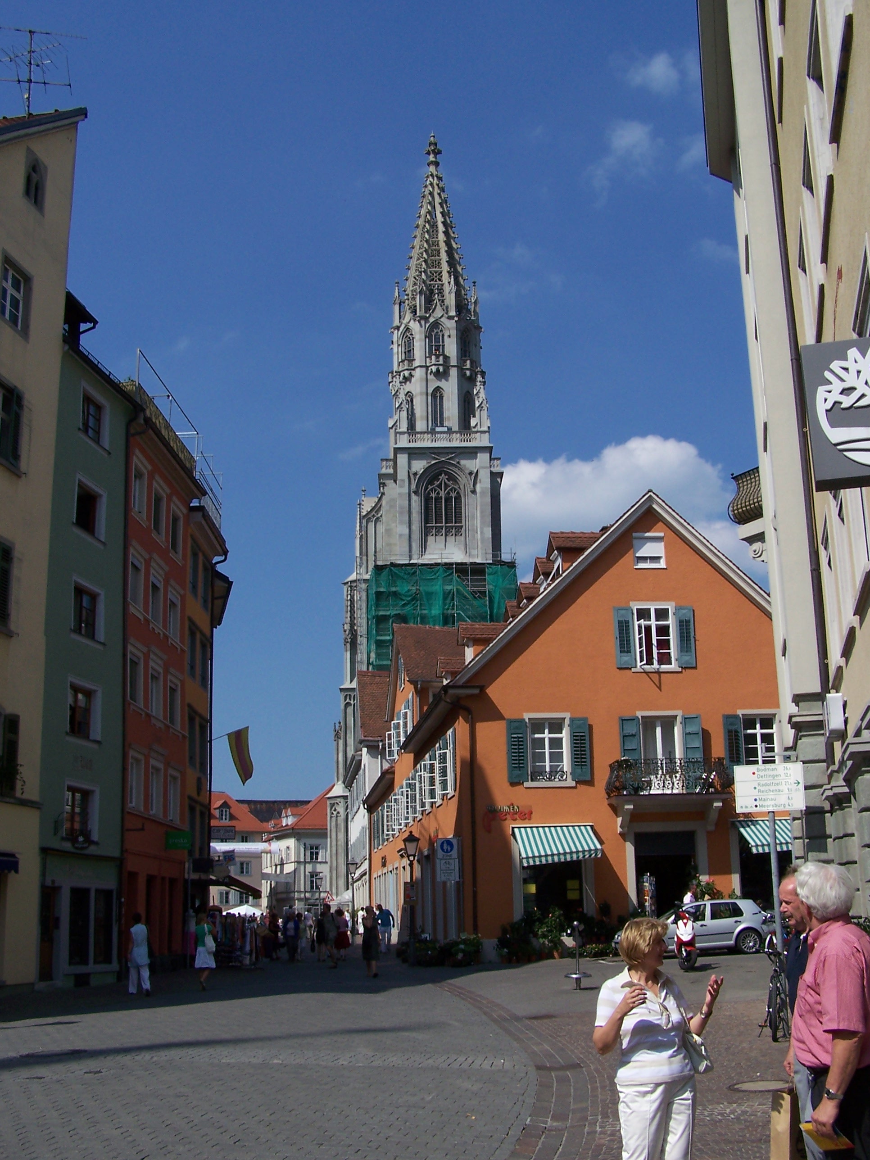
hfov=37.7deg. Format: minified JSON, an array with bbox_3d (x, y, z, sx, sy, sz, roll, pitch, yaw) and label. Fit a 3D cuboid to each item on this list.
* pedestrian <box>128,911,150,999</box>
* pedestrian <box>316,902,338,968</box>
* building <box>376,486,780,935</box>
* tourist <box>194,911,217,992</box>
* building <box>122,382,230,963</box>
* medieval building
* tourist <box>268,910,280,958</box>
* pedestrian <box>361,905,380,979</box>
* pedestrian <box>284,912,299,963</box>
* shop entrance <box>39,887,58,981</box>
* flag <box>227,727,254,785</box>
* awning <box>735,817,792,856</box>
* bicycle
[{"bbox_3d":[-5.854,7.396,25.192,0.480,1.620,0.420,-1,-14,-3],"label":"pedestrian"},{"bbox_3d":[-3.073,10.179,36.440,0.600,1.770,0.500,-2,-14,0],"label":"pedestrian"},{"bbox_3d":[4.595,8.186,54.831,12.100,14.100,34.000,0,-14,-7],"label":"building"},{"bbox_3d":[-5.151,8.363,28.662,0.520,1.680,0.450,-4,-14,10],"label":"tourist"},{"bbox_3d":[-12.300,3.799,36.840,10.000,14.600,11.800,-2,-14,2],"label":"building"},{"bbox_3d":[-0.692,-7.656,120.562,17.500,76.000,20.000,-2,-14,1],"label":"medieval building"},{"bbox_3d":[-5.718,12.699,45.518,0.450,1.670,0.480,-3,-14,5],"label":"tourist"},{"bbox_3d":[-1.514,8.442,29.748,0.460,1.630,0.400,0,-14,-6],"label":"pedestrian"},{"bbox_3d":[-4.567,11.324,40.488,0.520,1.620,0.360,0,-14,-6],"label":"pedestrian"},{"bbox_3d":[-9.327,8.538,30.719,0.250,2.220,1.020,-4,-14,10],"label":"shop entrance"},{"bbox_3d":[-6.898,6.255,45.185,0.950,2.050,0.300,-2,-14,0],"label":"flag"},{"bbox_3d":[10.108,7.443,37.086,2.300,1.040,1.300,0,-14,-6],"label":"awning"},{"bbox_3d":[3.889,4.651,14.527,0.520,1.070,1.750,-7,-15,19],"label":"bicycle"}]

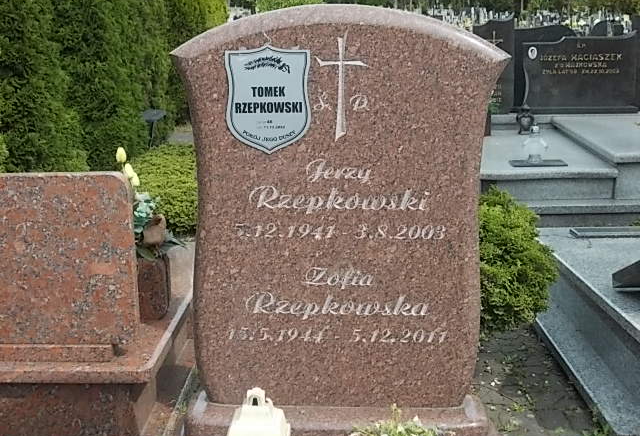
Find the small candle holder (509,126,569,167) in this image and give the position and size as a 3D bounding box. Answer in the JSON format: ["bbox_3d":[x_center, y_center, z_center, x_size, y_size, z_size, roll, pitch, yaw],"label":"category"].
[{"bbox_3d":[1.367,-0.459,5.900,0.325,0.250,0.200,0,12,1],"label":"small candle holder"}]

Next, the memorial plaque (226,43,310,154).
[{"bbox_3d":[-0.119,-0.271,2.150,0.194,0.250,0.010,0,12,1],"label":"memorial plaque"}]

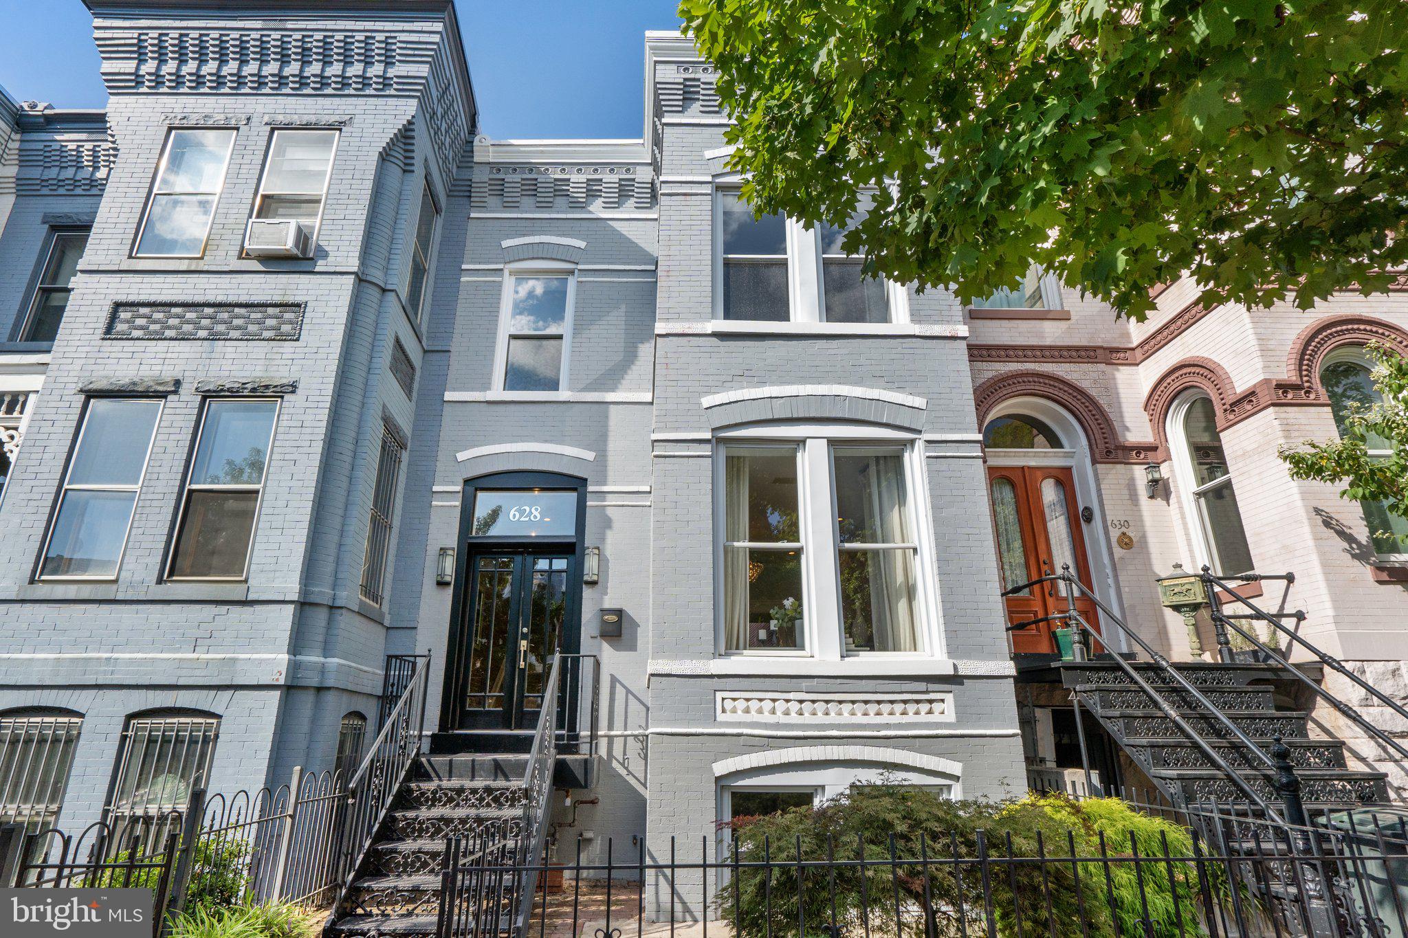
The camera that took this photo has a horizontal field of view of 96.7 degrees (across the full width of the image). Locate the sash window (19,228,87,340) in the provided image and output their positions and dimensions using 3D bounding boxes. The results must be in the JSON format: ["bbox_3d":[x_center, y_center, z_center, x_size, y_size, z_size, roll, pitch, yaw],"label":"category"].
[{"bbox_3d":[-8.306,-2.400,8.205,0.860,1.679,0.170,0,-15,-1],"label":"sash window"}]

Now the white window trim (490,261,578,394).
[{"bbox_3d":[-2.138,-1.825,8.019,0.967,1.847,0.140,0,-15,-1],"label":"white window trim"}]

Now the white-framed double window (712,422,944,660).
[{"bbox_3d":[1.129,0.611,5.864,2.087,2.261,0.150,0,-15,-1],"label":"white-framed double window"}]

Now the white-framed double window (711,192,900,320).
[{"bbox_3d":[1.105,-2.343,6.627,2.040,1.791,0.150,0,-15,-1],"label":"white-framed double window"}]

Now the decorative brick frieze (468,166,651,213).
[{"bbox_3d":[-1.863,-3.730,8.342,2.418,0.735,0.180,0,-15,-1],"label":"decorative brick frieze"}]

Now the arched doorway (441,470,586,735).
[{"bbox_3d":[-2.109,1.459,7.196,1.476,2.932,0.250,0,-15,-1],"label":"arched doorway"}]

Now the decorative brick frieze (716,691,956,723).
[{"bbox_3d":[1.132,2.049,5.394,2.041,0.248,0.080,0,-15,-1],"label":"decorative brick frieze"}]

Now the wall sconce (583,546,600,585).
[{"bbox_3d":[-1.276,1.102,7.121,0.177,0.422,0.110,0,-15,-1],"label":"wall sconce"}]

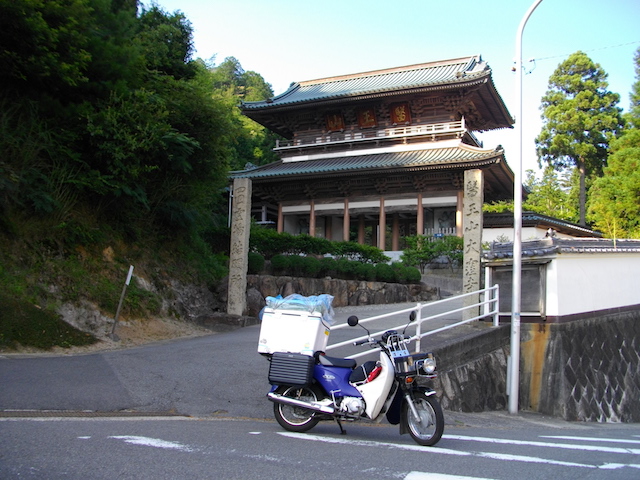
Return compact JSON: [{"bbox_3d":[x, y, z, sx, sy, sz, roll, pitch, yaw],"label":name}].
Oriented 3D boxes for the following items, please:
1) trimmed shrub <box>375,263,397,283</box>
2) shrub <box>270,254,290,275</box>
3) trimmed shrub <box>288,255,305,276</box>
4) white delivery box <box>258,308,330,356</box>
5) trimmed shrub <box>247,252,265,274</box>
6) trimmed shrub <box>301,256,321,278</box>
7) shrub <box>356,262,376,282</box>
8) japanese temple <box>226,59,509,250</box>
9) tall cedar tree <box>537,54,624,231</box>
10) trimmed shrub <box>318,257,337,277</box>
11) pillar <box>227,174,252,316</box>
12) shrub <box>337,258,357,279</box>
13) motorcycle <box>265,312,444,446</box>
[{"bbox_3d":[1.882,0.934,17.000,0.632,0.546,0.632,1,-6,0],"label":"trimmed shrub"},{"bbox_3d":[-1.055,0.654,15.800,0.534,0.507,0.534,1,-6,0],"label":"shrub"},{"bbox_3d":[-0.675,0.733,17.000,0.546,0.632,0.546,0,-4,0],"label":"trimmed shrub"},{"bbox_3d":[-0.240,0.929,5.766,0.575,0.420,0.340,2,-15,21],"label":"white delivery box"},{"bbox_3d":[-1.919,0.683,17.200,0.669,0.640,0.669,0,-4,0],"label":"trimmed shrub"},{"bbox_3d":[-0.273,0.790,17.000,0.575,0.632,0.575,0,-4,0],"label":"trimmed shrub"},{"bbox_3d":[1.308,0.905,17.000,0.632,0.546,0.632,0,-4,0],"label":"shrub"},{"bbox_3d":[4.528,-5.721,43.270,18.706,14.090,11.757,-1,-6,25],"label":"japanese temple"},{"bbox_3d":[24.125,-8.878,55.000,7.995,17.478,7.995,1,-6,0],"label":"tall cedar tree"},{"bbox_3d":[0.207,0.730,16.300,0.551,0.523,0.551,1,-6,0],"label":"trimmed shrub"},{"bbox_3d":[-1.864,0.162,13.700,0.335,3.188,0.335,0,-6,11],"label":"pillar"},{"bbox_3d":[0.761,0.819,17.000,0.603,0.575,0.603,0,-4,0],"label":"shrub"},{"bbox_3d":[0.330,1.251,5.521,1.770,1.140,0.690,-1,-11,20],"label":"motorcycle"}]

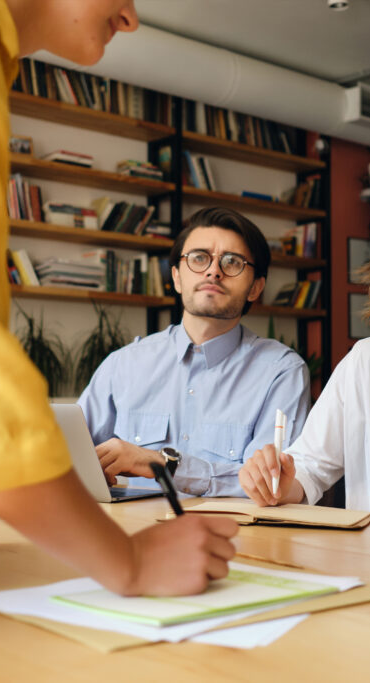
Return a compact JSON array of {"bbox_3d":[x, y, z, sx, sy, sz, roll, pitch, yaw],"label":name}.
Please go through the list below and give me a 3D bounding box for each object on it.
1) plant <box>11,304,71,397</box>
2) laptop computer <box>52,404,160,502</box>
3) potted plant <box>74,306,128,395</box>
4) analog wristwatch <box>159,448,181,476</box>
[{"bbox_3d":[-0.748,0.044,5.150,0.330,0.490,0.310,0,-3,0],"label":"plant"},{"bbox_3d":[-0.225,0.199,1.894,0.290,0.186,0.303,-2,-4,32],"label":"laptop computer"},{"bbox_3d":[-0.451,0.041,5.380,0.310,0.500,0.300,0,-3,0],"label":"potted plant"},{"bbox_3d":[-0.027,0.233,1.920,0.043,0.058,0.062,22,25,2],"label":"analog wristwatch"}]

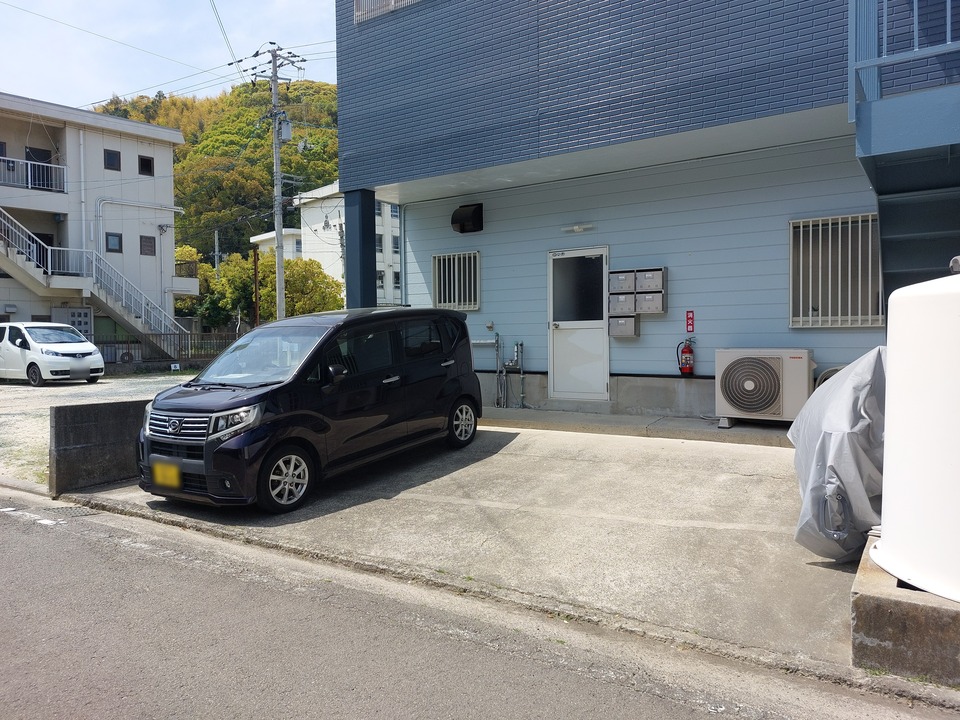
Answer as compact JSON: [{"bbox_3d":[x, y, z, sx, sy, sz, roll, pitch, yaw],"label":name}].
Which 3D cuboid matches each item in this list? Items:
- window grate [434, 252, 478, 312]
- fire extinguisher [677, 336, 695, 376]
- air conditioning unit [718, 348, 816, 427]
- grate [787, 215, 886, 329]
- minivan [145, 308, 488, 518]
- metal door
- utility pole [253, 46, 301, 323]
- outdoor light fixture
[{"bbox_3d":[-0.337,-1.109,9.479,0.767,0.782,0.100,1,1,34],"label":"window grate"},{"bbox_3d":[2.353,-0.038,7.591,0.200,0.450,0.150,1,1,34],"label":"fire extinguisher"},{"bbox_3d":[2.819,0.294,6.607,0.841,0.784,0.330,1,1,34],"label":"air conditioning unit"},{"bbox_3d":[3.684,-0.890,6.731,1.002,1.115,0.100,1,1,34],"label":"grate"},{"bbox_3d":[-1.510,0.293,6.581,1.475,1.630,3.395,0,6,34],"label":"minivan"},{"bbox_3d":[1.264,-0.450,8.496,0.840,1.912,0.080,1,1,34],"label":"metal door"},{"bbox_3d":[-8.326,-6.293,27.896,2.100,13.500,1.300,-1,1,-17],"label":"utility pole"},{"bbox_3d":[1.244,-1.646,8.377,0.442,0.064,0.090,1,1,34],"label":"outdoor light fixture"}]

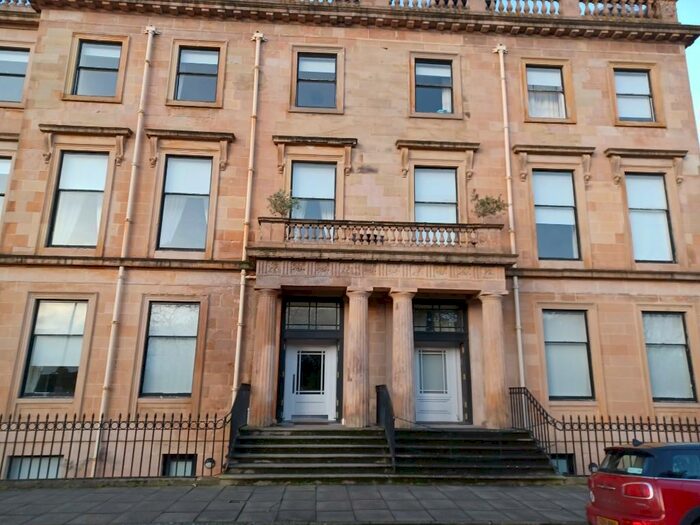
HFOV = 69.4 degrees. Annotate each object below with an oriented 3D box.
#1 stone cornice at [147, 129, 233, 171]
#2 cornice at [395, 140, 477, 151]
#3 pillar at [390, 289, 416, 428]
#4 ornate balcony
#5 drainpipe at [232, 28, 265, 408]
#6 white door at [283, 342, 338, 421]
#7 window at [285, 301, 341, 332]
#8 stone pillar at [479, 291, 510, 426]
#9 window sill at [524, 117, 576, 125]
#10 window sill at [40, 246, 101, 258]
[{"bbox_3d":[-4.729,-3.309,15.008,2.616,1.097,0.360,2,-14,-4],"label":"stone cornice"},{"bbox_3d":[2.703,-3.570,15.605,2.605,0.159,0.330,2,-14,-4],"label":"cornice"},{"bbox_3d":[1.374,2.419,12.994,0.670,3.500,0.670,1,-14,-4],"label":"pillar"},{"bbox_3d":[0.840,-0.446,13.866,6.950,1.200,1.470,1,-14,-4],"label":"ornate balcony"},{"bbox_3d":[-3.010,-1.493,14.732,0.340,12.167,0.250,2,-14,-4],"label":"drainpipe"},{"bbox_3d":[-1.084,3.316,14.112,1.455,2.122,0.079,2,-14,-3],"label":"white door"},{"bbox_3d":[-1.072,1.565,14.717,1.636,0.894,0.099,2,-14,-3],"label":"window"},{"bbox_3d":[3.651,2.421,12.795,0.650,3.352,0.650,2,-14,-3],"label":"stone pillar"},{"bbox_3d":[6.315,-4.463,15.944,1.680,0.200,0.220,1,-14,-4],"label":"window sill"},{"bbox_3d":[-7.860,-0.239,14.353,1.542,0.269,0.240,2,-14,-4],"label":"window sill"}]

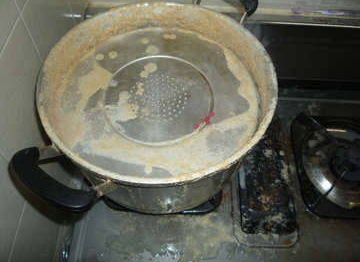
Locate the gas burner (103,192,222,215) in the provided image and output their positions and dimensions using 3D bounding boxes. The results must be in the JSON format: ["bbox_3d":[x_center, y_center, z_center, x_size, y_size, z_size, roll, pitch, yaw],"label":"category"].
[{"bbox_3d":[-0.034,0.048,0.650,0.230,0.040,0.242,1,58,-1],"label":"gas burner"}]

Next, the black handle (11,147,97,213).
[{"bbox_3d":[-0.168,0.070,0.411,0.126,0.025,0.048,30,62,17],"label":"black handle"}]

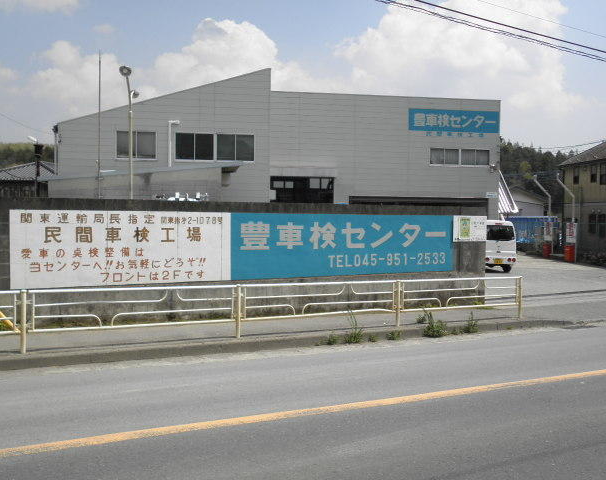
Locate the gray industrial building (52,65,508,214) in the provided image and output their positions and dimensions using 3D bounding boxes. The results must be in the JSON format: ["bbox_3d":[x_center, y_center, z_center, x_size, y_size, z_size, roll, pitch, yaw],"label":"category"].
[{"bbox_3d":[-0.001,-3.515,38.101,23.500,8.800,13.500,0,1,-10],"label":"gray industrial building"}]

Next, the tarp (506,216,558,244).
[{"bbox_3d":[15.708,-0.653,48.300,3.700,1.950,0.400,1,1,8],"label":"tarp"}]

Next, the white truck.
[{"bbox_3d":[6.548,0.221,26.312,1.475,1.880,3.400,0,1,-12],"label":"white truck"}]

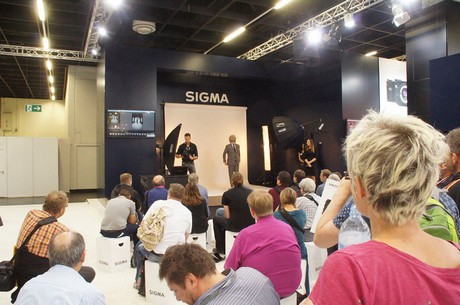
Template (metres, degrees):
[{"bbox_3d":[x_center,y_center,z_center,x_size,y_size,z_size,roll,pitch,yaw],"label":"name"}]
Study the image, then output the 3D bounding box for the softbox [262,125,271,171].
[{"bbox_3d":[1.307,-0.166,12.200,0.300,1.660,0.320,-3,0,30],"label":"softbox"}]

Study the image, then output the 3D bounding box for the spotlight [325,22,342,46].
[{"bbox_3d":[2.494,-2.844,8.300,0.380,0.450,0.360,-23,3,-6],"label":"spotlight"}]

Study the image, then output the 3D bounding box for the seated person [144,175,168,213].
[{"bbox_3d":[-1.139,0.949,5.450,0.530,1.220,0.750,-1,1,2],"label":"seated person"}]

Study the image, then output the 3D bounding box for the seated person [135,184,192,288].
[{"bbox_3d":[-0.728,0.946,3.830,0.620,1.250,0.800,-1,1,-3],"label":"seated person"}]

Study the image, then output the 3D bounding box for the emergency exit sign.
[{"bbox_3d":[-12.818,-2.861,22.500,0.930,0.460,0.070,-1,0,-26],"label":"emergency exit sign"}]

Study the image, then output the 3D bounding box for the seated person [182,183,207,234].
[{"bbox_3d":[-0.530,1.014,5.280,0.450,1.150,0.740,-1,0,2],"label":"seated person"}]

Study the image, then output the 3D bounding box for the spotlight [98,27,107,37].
[{"bbox_3d":[-3.480,-3.303,9.400,0.200,0.240,0.260,-1,32,-37],"label":"spotlight"}]

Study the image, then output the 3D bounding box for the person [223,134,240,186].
[{"bbox_3d":[0.067,0.314,11.500,0.570,1.780,0.320,-1,0,-5],"label":"person"}]

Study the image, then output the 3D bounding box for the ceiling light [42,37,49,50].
[{"bbox_3d":[-6.522,-3.840,12.200,0.160,0.100,1.520,0,0,-26],"label":"ceiling light"}]

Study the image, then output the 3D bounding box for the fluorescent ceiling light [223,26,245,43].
[{"bbox_3d":[0.152,-3.964,11.600,0.140,0.100,1.530,-1,1,-26],"label":"fluorescent ceiling light"}]

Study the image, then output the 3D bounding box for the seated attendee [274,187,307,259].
[{"bbox_3d":[0.730,1.002,4.220,0.460,1.170,0.740,-1,0,-5],"label":"seated attendee"}]

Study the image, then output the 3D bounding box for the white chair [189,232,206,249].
[{"bbox_3d":[-0.484,1.337,4.900,0.300,0.440,0.300,-1,1,0],"label":"white chair"}]

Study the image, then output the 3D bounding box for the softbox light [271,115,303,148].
[{"bbox_3d":[1.804,-0.608,10.900,0.580,1.030,1.030,-17,-11,40],"label":"softbox light"}]

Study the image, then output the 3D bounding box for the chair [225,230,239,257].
[{"bbox_3d":[0.098,1.329,5.020,0.300,0.440,0.300,-1,1,2],"label":"chair"}]

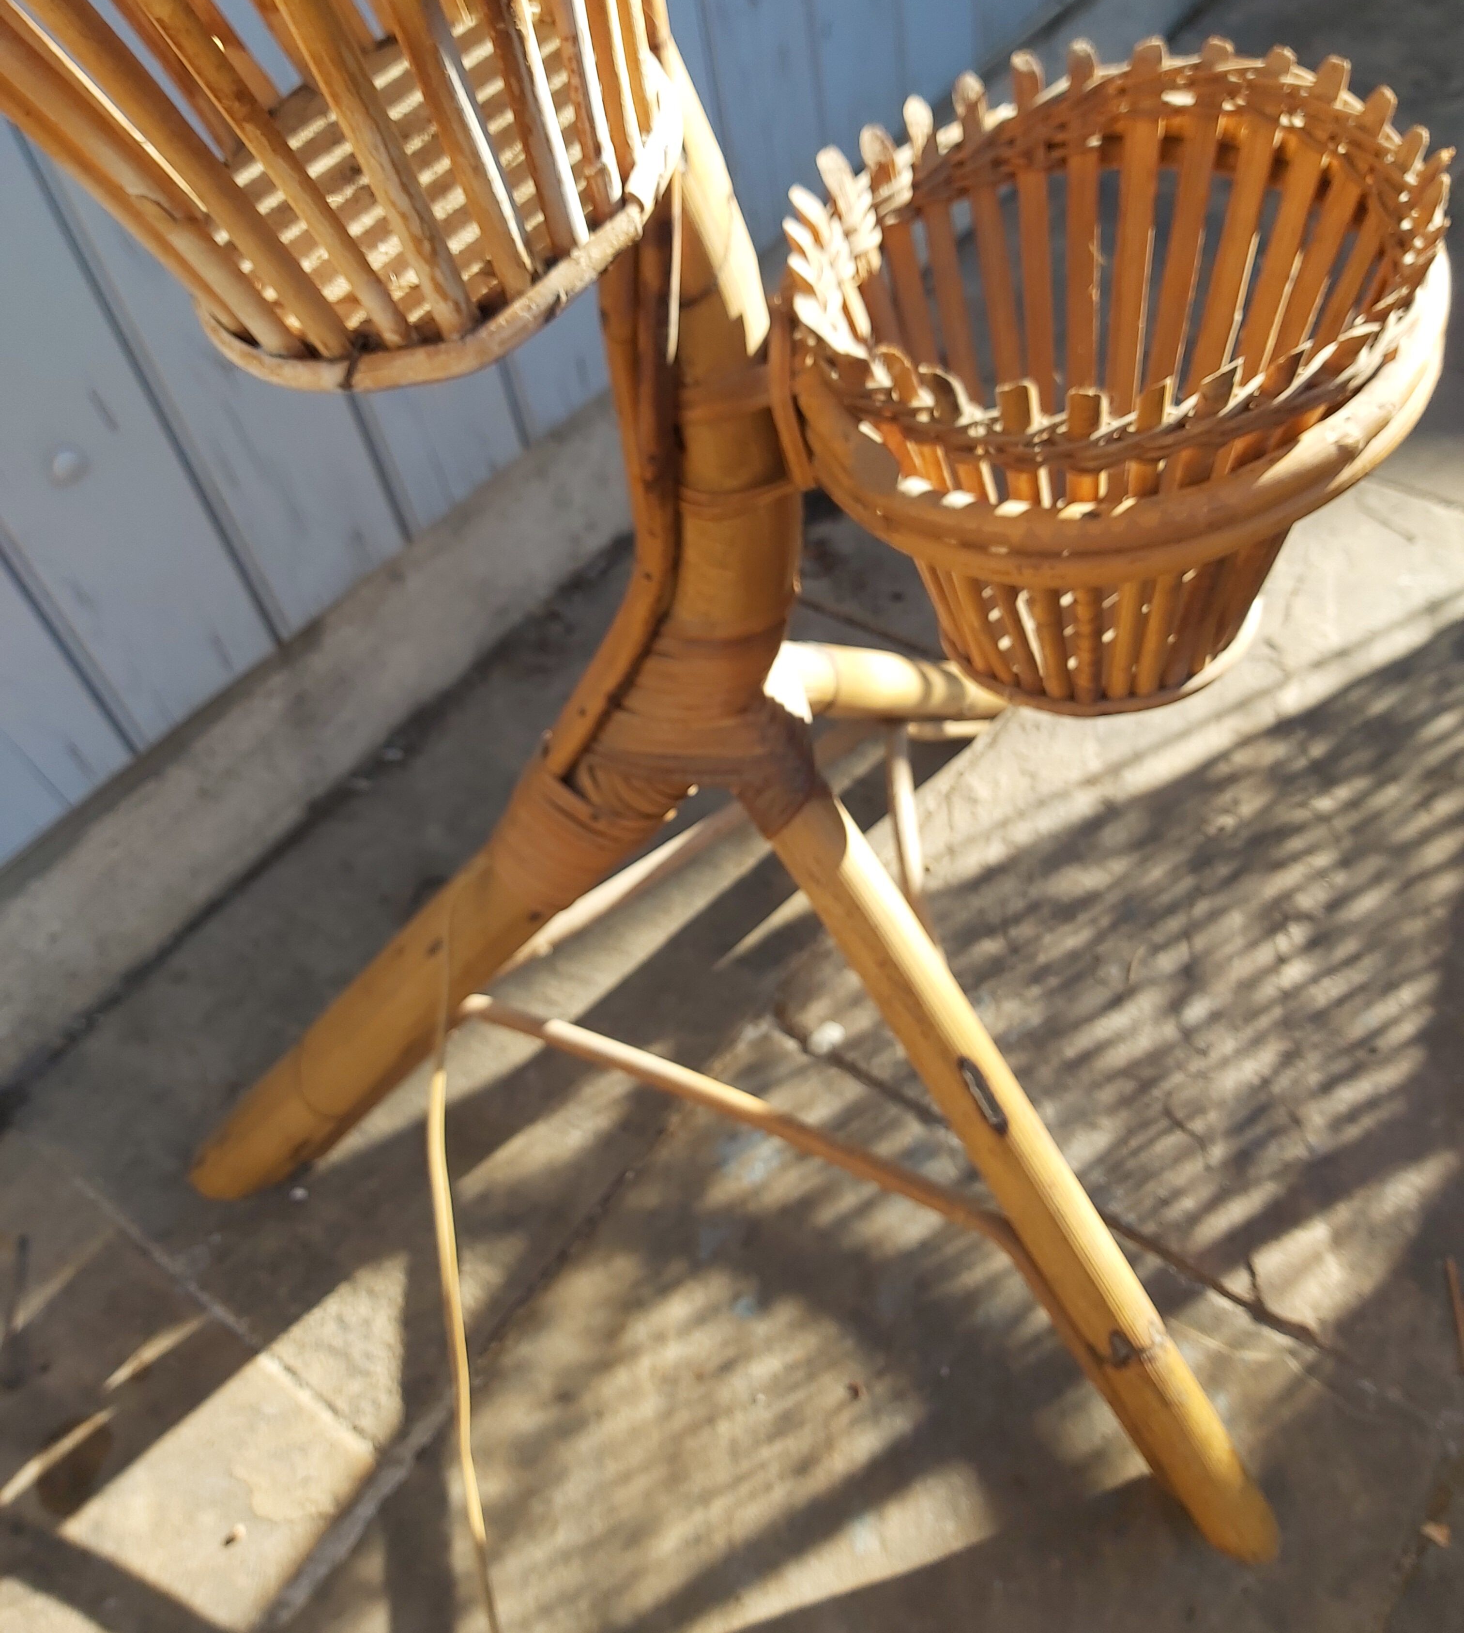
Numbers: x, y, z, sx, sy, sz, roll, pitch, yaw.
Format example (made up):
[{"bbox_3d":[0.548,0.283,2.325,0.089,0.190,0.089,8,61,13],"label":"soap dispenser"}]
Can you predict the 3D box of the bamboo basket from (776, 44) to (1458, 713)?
[{"bbox_3d":[0.144,-0.157,0.578,0.229,0.188,0.229,-13,49,0],"label":"bamboo basket"}]

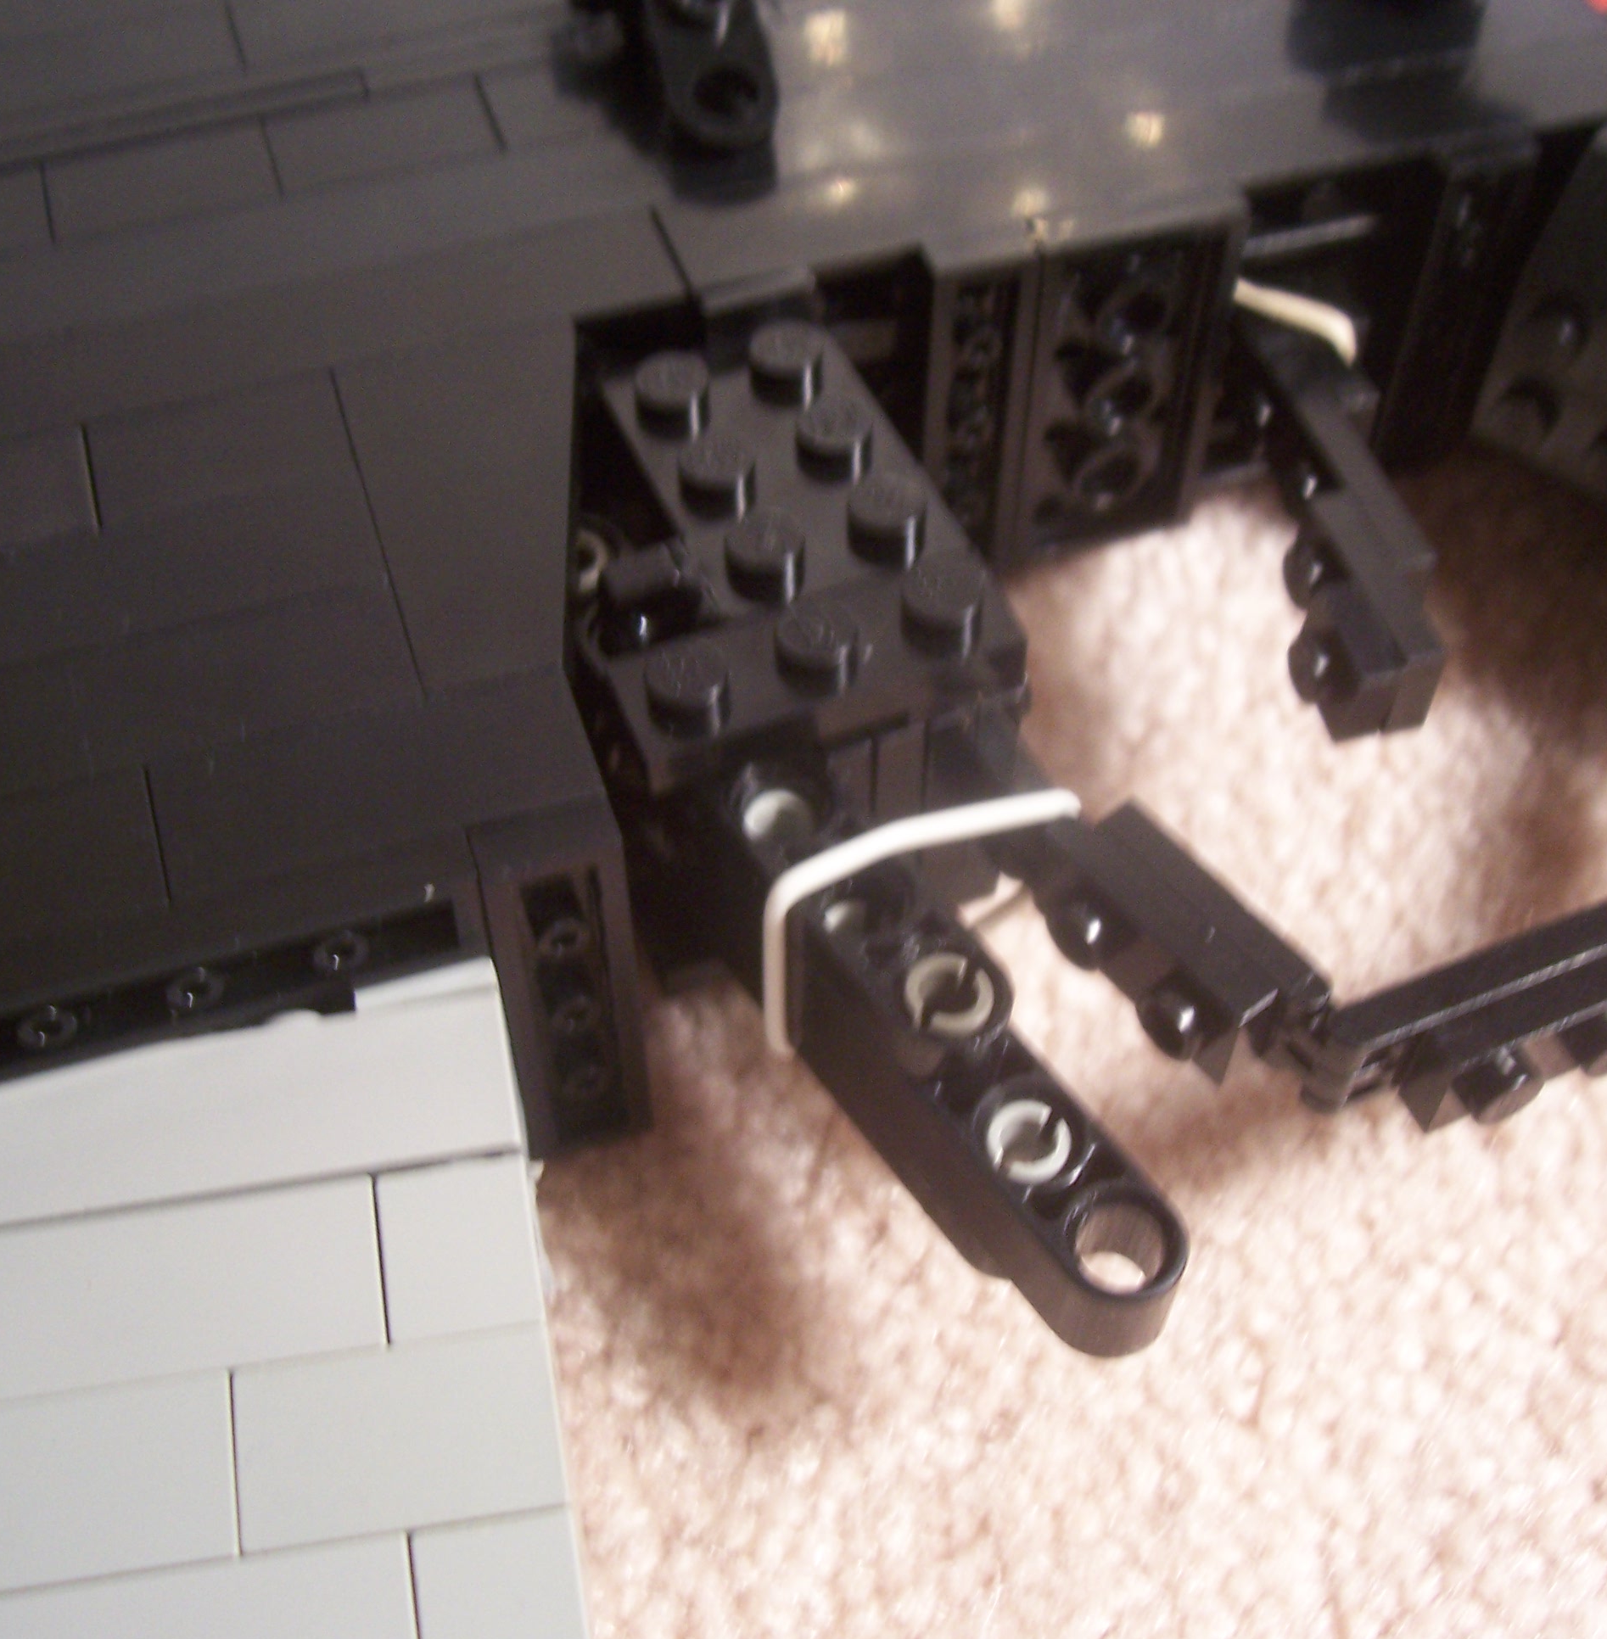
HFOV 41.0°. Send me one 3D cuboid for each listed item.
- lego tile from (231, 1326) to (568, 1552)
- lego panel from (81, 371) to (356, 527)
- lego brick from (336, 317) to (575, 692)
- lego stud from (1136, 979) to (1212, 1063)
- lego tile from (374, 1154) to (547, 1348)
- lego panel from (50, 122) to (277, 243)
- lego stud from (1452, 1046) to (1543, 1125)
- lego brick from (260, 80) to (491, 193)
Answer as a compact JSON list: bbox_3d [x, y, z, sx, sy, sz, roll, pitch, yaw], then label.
[{"bbox_3d":[-0.021,0.032,0.111,0.016,0.004,0.010,-7,57,-6],"label":"lego tile"},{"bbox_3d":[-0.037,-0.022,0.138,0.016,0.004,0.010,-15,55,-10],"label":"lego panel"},{"bbox_3d":[-0.019,-0.018,0.136,0.016,0.006,0.029,-15,55,-10],"label":"lego brick"},{"bbox_3d":[0.023,0.012,0.132,0.002,0.005,0.005,-34,60,-20],"label":"lego stud"},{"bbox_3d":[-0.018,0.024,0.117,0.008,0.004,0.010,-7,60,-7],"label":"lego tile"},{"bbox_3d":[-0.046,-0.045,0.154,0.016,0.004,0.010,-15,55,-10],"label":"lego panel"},{"bbox_3d":[0.043,0.017,0.133,0.005,0.005,0.002,-20,56,-13],"label":"lego stud"},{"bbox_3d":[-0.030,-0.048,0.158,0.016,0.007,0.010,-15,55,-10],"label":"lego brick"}]

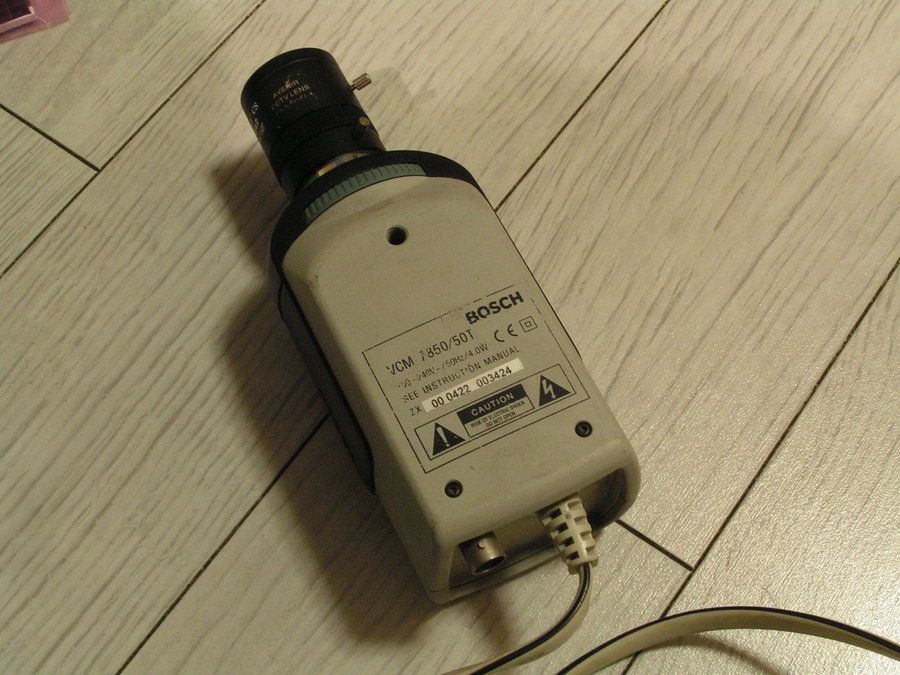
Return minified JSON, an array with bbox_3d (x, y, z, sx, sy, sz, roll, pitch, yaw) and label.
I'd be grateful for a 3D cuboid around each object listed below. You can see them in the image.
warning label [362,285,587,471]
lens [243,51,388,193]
[{"bbox_3d":[0.007,0.010,0.379,0.047,0.001,0.038,-24,66,-11],"label":"warning label"},{"bbox_3d":[-0.040,-0.063,0.455,0.037,0.035,0.046,-24,66,-11],"label":"lens"}]

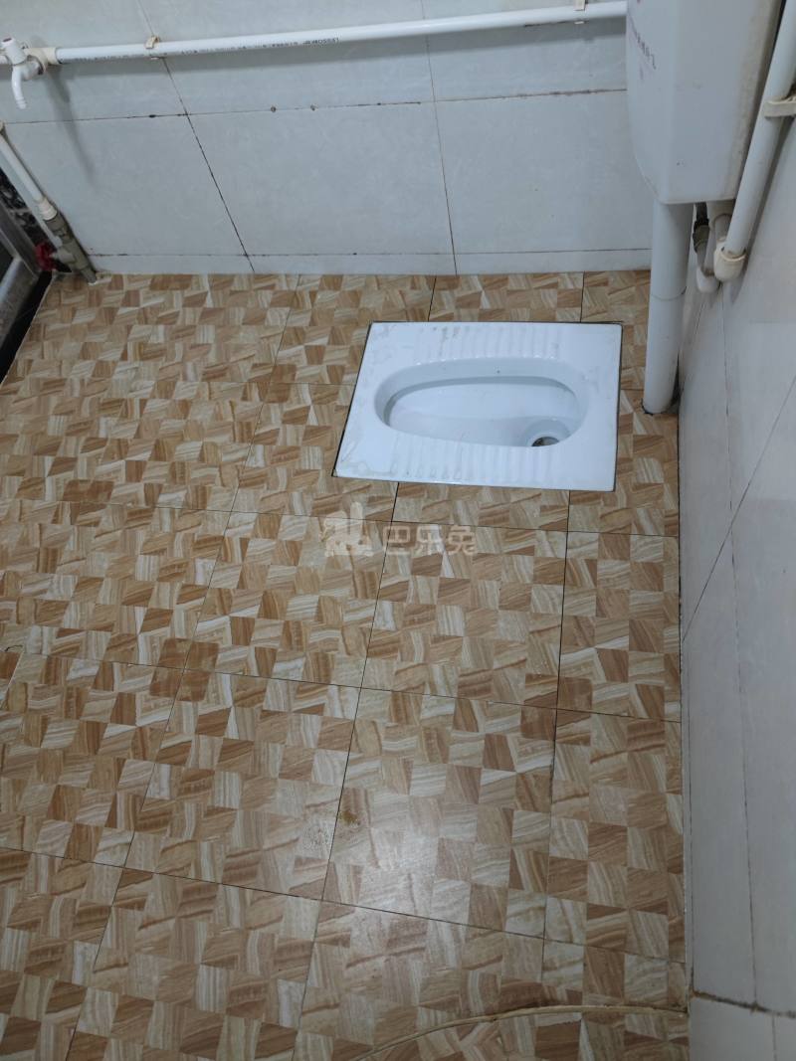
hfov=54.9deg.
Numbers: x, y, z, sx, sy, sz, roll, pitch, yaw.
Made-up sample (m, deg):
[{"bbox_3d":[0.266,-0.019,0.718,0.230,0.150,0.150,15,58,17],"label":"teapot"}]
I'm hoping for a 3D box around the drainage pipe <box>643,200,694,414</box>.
[{"bbox_3d":[0.413,-0.336,1.186,0.050,0.438,0.050,1,61,16],"label":"drainage pipe"}]

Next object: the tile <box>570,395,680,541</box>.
[{"bbox_3d":[0.393,-0.122,1.328,0.175,0.010,0.300,3,62,12],"label":"tile"}]

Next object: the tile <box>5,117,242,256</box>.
[{"bbox_3d":[-0.574,-0.689,1.570,0.451,0.319,0.010,3,62,12],"label":"tile"}]

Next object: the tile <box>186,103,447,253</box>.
[{"bbox_3d":[-0.131,-0.658,1.471,0.450,0.310,0.010,3,62,12],"label":"tile"}]

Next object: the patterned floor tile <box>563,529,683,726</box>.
[{"bbox_3d":[0.344,0.140,1.180,0.174,0.010,0.300,3,62,12],"label":"patterned floor tile"}]

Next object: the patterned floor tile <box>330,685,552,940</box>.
[{"bbox_3d":[0.067,0.388,1.091,0.300,0.010,0.300,3,62,12],"label":"patterned floor tile"}]

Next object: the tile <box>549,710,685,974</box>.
[{"bbox_3d":[0.297,0.404,1.048,0.171,0.010,0.300,3,62,12],"label":"tile"}]

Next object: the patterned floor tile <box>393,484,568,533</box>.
[{"bbox_3d":[0.143,-0.042,1.323,0.300,0.010,0.087,4,62,12],"label":"patterned floor tile"}]

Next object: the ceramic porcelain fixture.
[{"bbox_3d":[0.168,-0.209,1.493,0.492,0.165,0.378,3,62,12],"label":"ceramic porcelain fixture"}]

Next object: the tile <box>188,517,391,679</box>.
[{"bbox_3d":[-0.180,0.108,1.295,0.300,0.010,0.300,4,62,12],"label":"tile"}]

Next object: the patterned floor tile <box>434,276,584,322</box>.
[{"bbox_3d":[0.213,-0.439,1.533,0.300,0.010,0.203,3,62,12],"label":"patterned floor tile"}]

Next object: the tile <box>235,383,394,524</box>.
[{"bbox_3d":[-0.134,-0.153,1.435,0.300,0.010,0.300,4,62,12],"label":"tile"}]

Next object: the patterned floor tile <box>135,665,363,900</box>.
[{"bbox_3d":[-0.227,0.372,1.163,0.300,0.010,0.300,3,62,12],"label":"patterned floor tile"}]

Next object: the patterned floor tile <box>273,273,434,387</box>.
[{"bbox_3d":[-0.087,-0.416,1.583,0.300,0.010,0.298,3,62,12],"label":"patterned floor tile"}]

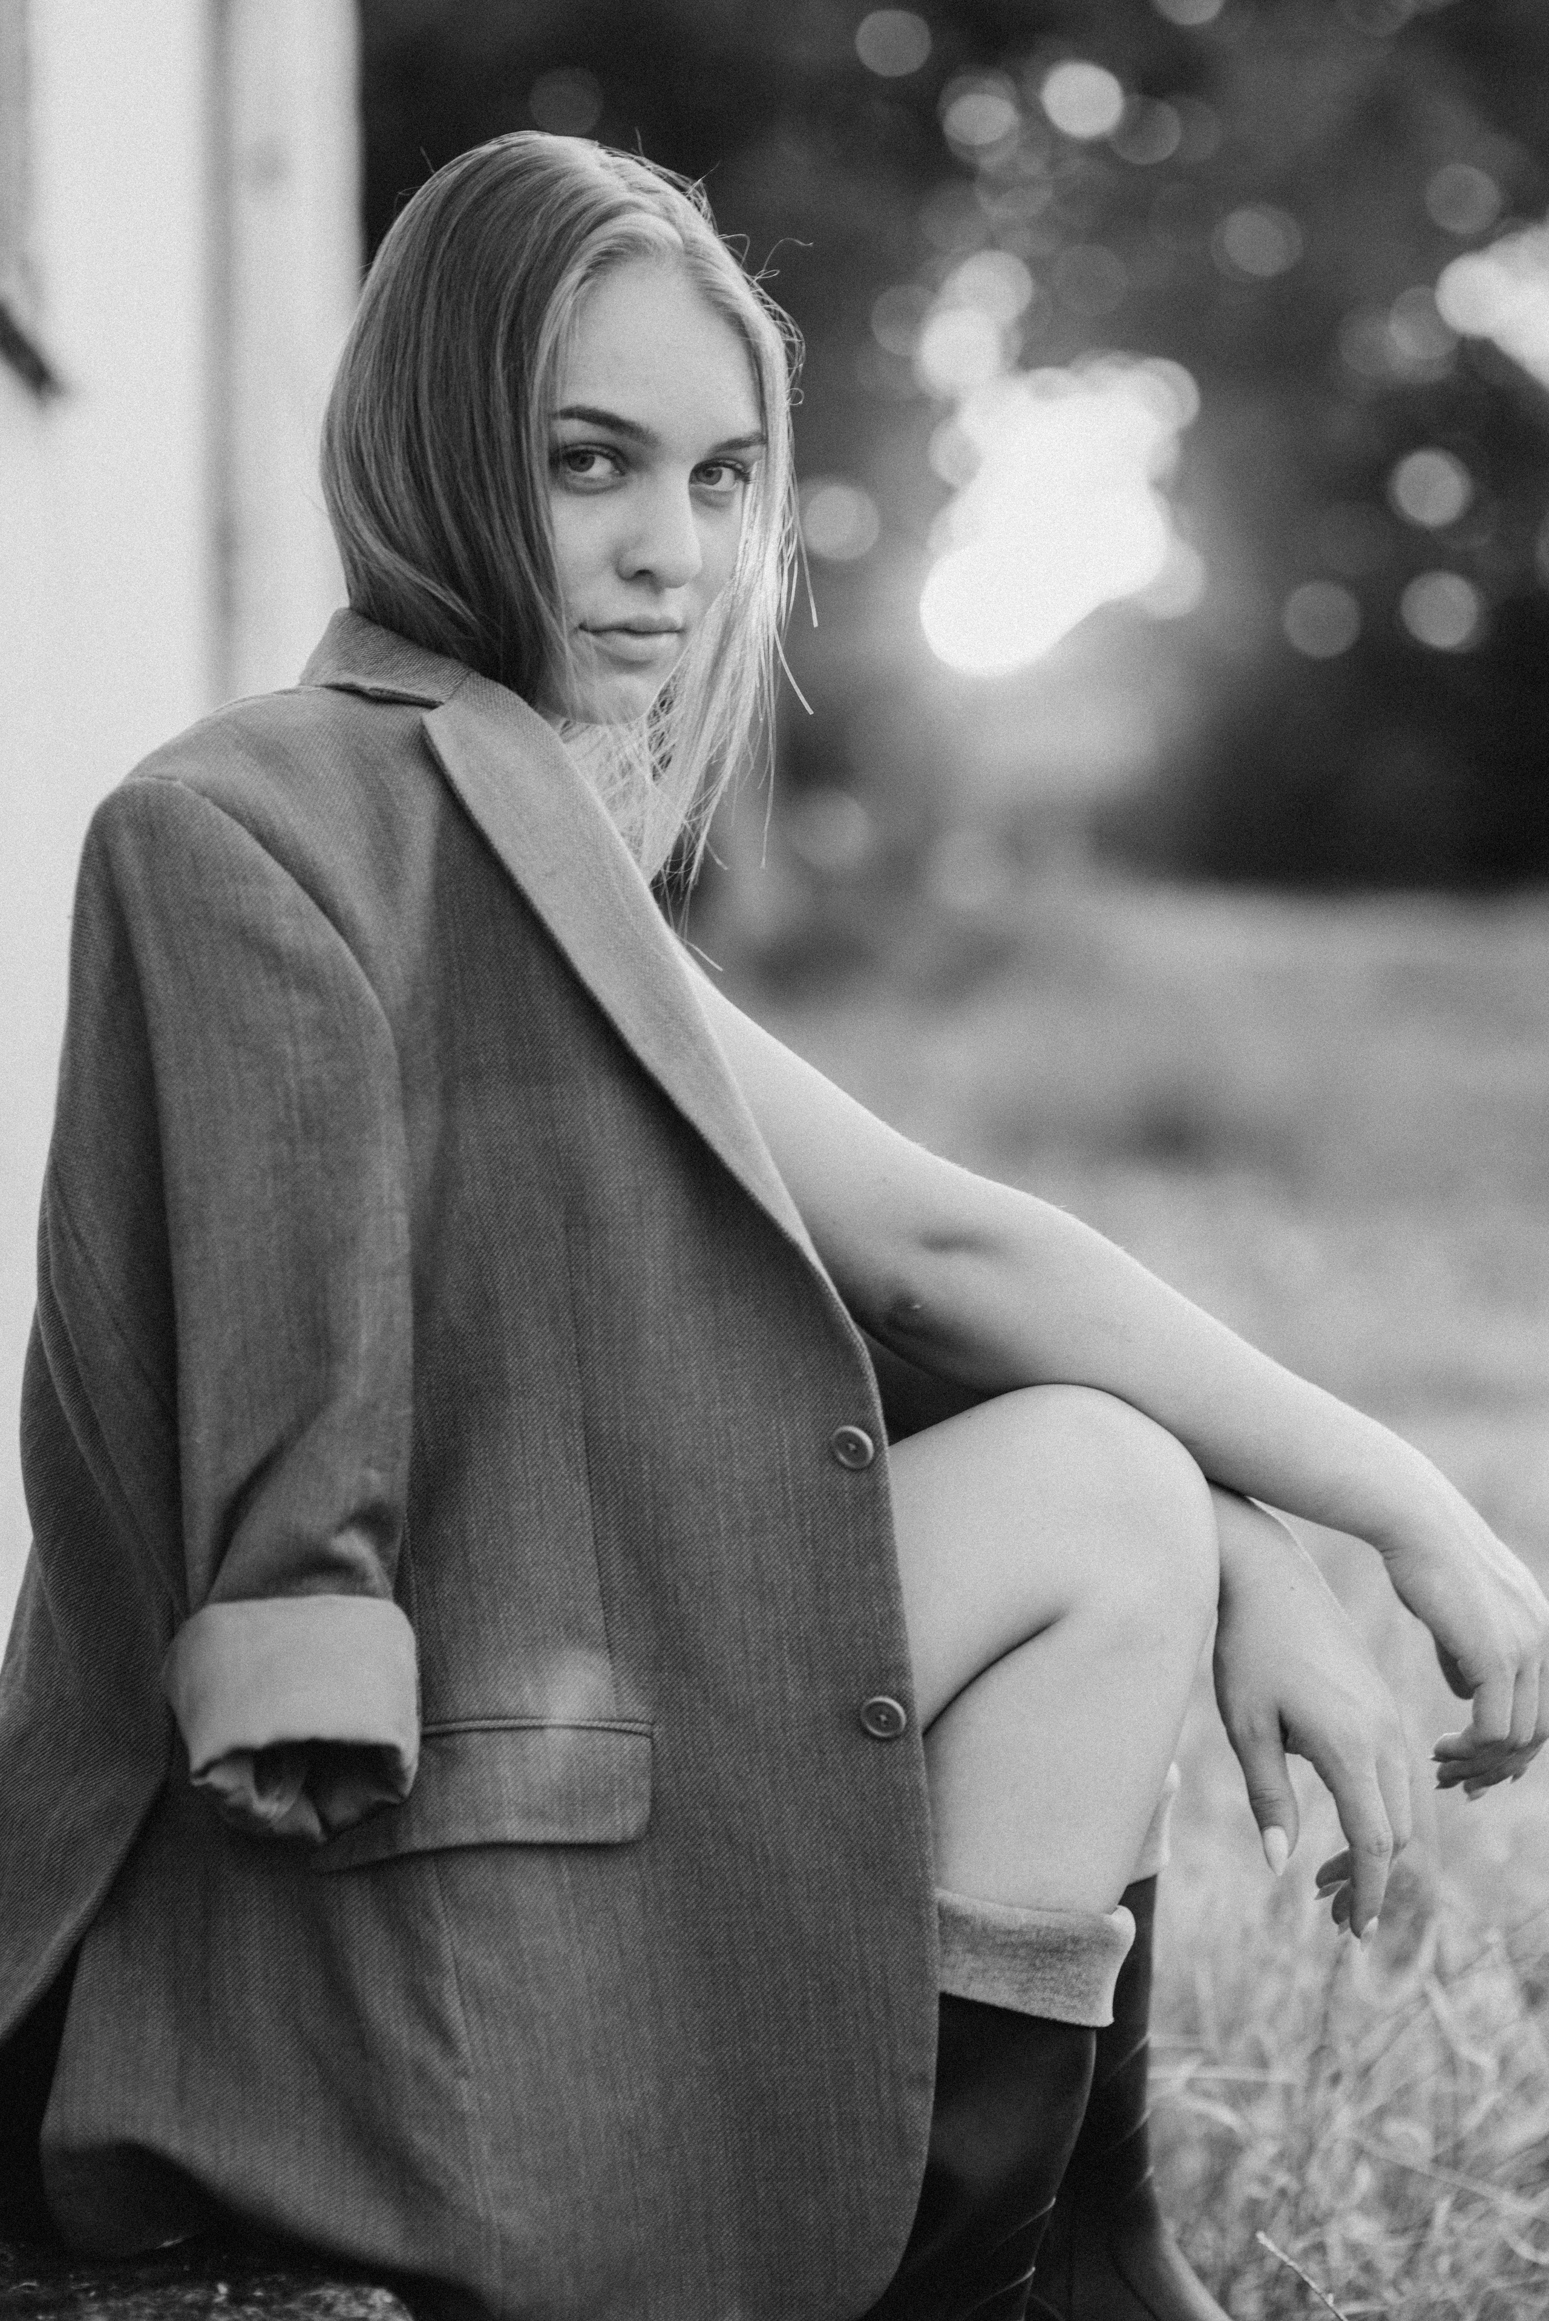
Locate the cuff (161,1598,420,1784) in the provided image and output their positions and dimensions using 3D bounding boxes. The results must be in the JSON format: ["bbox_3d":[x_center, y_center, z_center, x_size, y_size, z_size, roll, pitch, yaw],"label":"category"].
[{"bbox_3d":[-0.191,0.213,2.160,0.101,0.074,0.072,0,-18,0],"label":"cuff"}]

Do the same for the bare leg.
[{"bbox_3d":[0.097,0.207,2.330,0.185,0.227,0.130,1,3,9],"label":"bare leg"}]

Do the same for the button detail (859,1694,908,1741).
[{"bbox_3d":[0.045,0.229,2.250,0.019,0.019,0.004,-1,-16,-12],"label":"button detail"}]

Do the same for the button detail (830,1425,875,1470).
[{"bbox_3d":[0.033,0.118,2.250,0.019,0.019,0.004,-1,-12,-18],"label":"button detail"}]

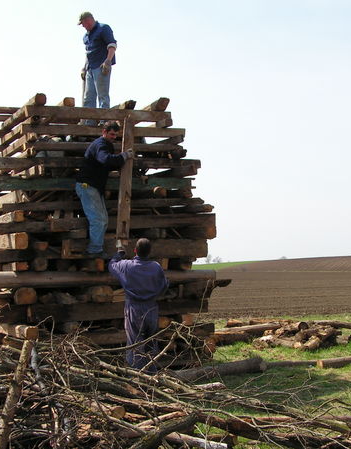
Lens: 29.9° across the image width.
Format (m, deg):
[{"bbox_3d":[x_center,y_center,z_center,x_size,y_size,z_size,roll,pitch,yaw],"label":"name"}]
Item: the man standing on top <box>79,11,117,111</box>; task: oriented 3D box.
[{"bbox_3d":[-1.161,-2.349,9.909,0.550,1.762,0.400,-3,-4,40],"label":"man standing on top"}]

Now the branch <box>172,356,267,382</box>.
[{"bbox_3d":[0.547,1.957,8.864,1.517,0.200,0.210,2,-4,-32],"label":"branch"}]

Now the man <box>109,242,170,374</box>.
[{"bbox_3d":[-0.470,1.058,8.351,0.740,1.762,0.500,1,-3,-9],"label":"man"}]

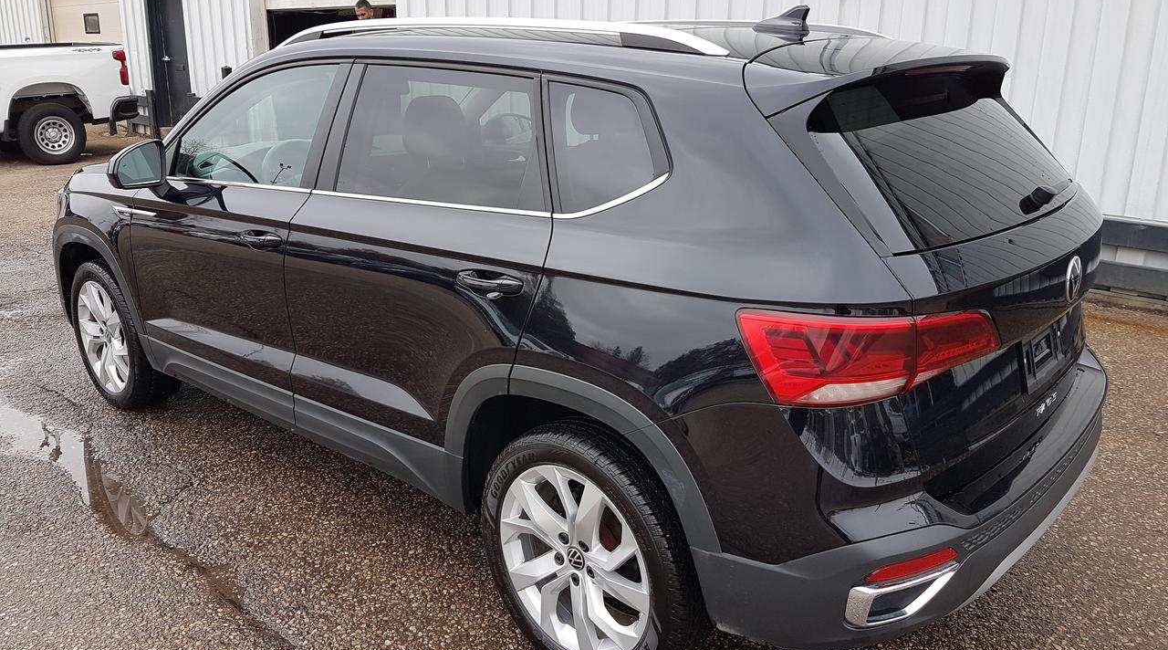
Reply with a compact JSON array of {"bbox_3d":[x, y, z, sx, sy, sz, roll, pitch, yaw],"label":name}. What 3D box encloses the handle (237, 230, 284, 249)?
[{"bbox_3d":[-1.006,-0.271,2.736,0.220,0.053,0.052,15,14,38],"label":"handle"}]

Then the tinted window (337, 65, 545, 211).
[{"bbox_3d":[-0.364,-0.500,2.313,0.880,0.360,0.070,14,-2,37],"label":"tinted window"}]

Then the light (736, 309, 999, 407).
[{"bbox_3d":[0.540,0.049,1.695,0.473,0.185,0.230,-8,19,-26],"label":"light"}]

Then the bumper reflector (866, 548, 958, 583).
[{"bbox_3d":[0.642,0.466,1.716,0.220,0.040,0.035,-6,18,-20],"label":"bumper reflector"}]

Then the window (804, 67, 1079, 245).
[{"bbox_3d":[0.948,-0.433,2.164,1.290,0.430,0.080,-18,-16,-47],"label":"window"}]

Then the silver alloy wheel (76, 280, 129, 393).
[{"bbox_3d":[-2.018,0.037,3.837,0.484,0.484,0.160,14,21,38],"label":"silver alloy wheel"}]

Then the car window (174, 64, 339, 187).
[{"bbox_3d":[-1.150,-0.683,2.974,0.890,0.430,0.050,14,0,38],"label":"car window"}]

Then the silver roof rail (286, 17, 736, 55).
[{"bbox_3d":[-0.362,-0.804,2.446,1.780,0.095,0.070,14,21,38],"label":"silver roof rail"}]

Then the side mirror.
[{"bbox_3d":[-1.531,-0.549,2.997,0.130,0.160,0.190,15,22,38],"label":"side mirror"}]

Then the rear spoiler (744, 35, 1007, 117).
[{"bbox_3d":[0.746,-0.655,2.271,0.390,0.165,1.220,15,22,38],"label":"rear spoiler"}]

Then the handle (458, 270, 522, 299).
[{"bbox_3d":[-0.223,-0.095,2.090,0.213,0.053,0.052,14,14,37],"label":"handle"}]

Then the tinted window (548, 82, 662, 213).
[{"bbox_3d":[0.015,-0.401,2.018,0.380,0.315,0.060,13,-3,34],"label":"tinted window"}]

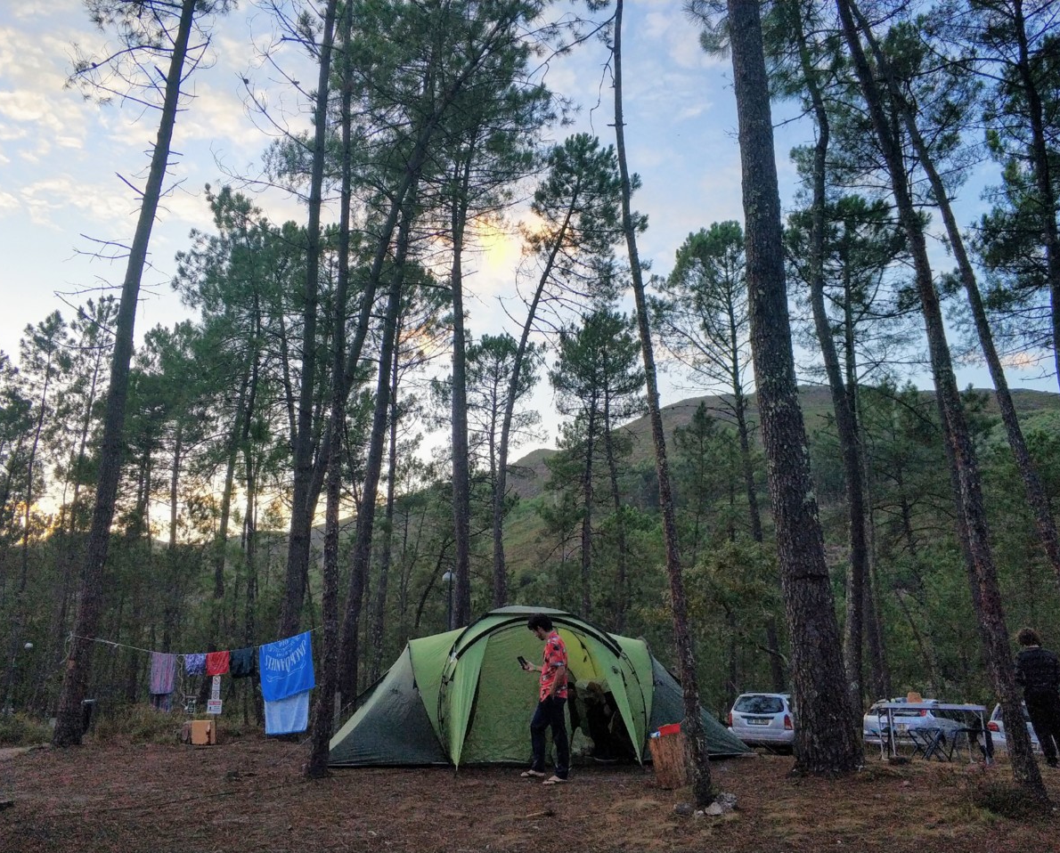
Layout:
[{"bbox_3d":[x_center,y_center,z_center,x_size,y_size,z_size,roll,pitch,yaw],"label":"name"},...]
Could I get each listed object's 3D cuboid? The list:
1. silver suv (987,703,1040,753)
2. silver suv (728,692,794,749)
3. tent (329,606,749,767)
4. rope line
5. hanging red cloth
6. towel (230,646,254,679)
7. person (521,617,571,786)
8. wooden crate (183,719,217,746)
[{"bbox_3d":[11.912,6.978,20.207,1.670,1.430,4.100,-14,-22,38],"label":"silver suv"},{"bbox_3d":[6.776,7.766,23.205,1.720,1.500,4.400,-11,-20,30],"label":"silver suv"},{"bbox_3d":[0.019,3.514,12.313,5.550,2.000,2.500,4,-18,-12],"label":"tent"},{"bbox_3d":[-4.863,2.946,12.230,5.905,0.401,0.040,-12,-21,34],"label":"rope line"},{"bbox_3d":[-4.060,3.092,11.564,0.489,0.287,0.060,-12,-21,34],"label":"hanging red cloth"},{"bbox_3d":[-3.651,3.006,11.275,0.492,0.373,0.080,-12,-21,34],"label":"towel"},{"bbox_3d":[0.168,2.924,9.563,0.560,1.720,0.500,1,-18,-3],"label":"person"},{"bbox_3d":[-5.387,5.022,14.564,0.450,0.420,0.400,1,-18,-2],"label":"wooden crate"}]

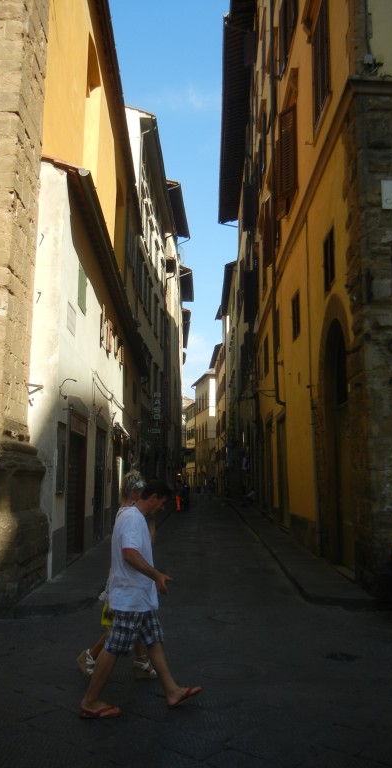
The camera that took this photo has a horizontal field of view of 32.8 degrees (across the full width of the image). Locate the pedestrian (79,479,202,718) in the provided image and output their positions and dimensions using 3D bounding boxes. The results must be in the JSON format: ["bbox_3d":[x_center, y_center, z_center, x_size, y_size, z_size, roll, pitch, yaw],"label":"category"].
[{"bbox_3d":[-0.405,1.585,5.050,0.870,1.700,0.520,1,-9,-3],"label":"pedestrian"}]

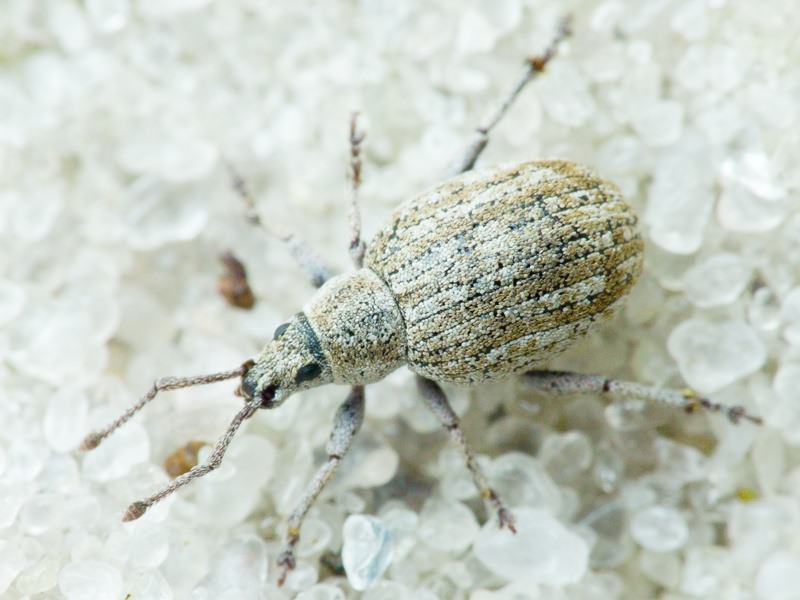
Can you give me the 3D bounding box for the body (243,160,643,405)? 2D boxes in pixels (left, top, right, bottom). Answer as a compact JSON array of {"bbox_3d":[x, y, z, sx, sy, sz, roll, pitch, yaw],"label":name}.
[{"bbox_3d":[0.001,0.000,0.040,0.006,0.003,0.003,-24,72,-5],"label":"body"}]

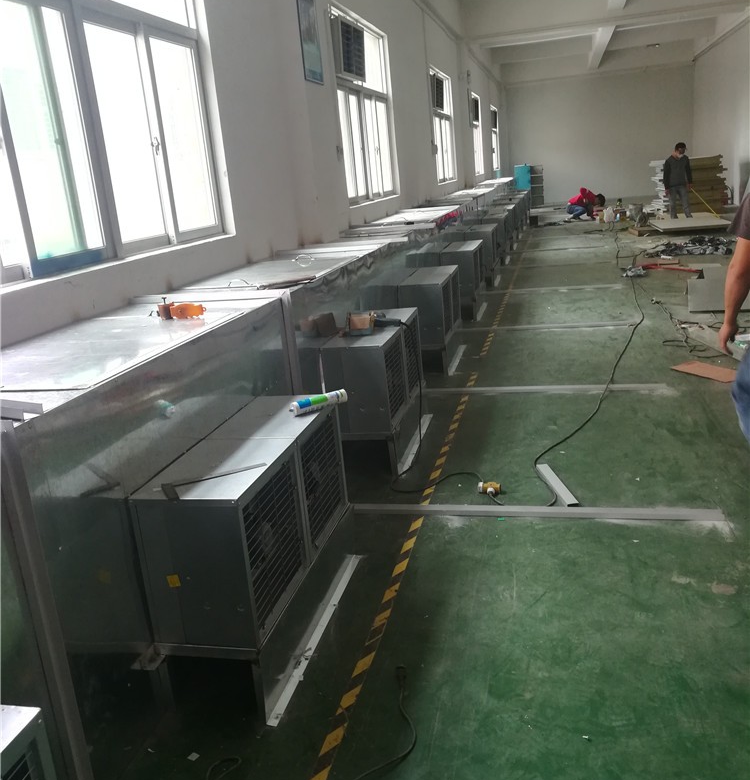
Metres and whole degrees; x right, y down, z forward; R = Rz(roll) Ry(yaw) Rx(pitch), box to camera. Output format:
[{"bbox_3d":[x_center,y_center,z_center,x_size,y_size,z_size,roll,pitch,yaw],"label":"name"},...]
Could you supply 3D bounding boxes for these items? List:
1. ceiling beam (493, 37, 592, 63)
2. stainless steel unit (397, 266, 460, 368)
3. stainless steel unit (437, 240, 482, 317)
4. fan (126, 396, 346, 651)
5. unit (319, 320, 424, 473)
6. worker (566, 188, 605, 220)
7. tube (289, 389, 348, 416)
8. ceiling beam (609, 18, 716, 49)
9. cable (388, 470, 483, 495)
[{"bbox_3d":[5.094,-10.381,23.006,2.948,0.402,0.233,-1,17,14],"label":"ceiling beam"},{"bbox_3d":[0.497,-0.596,6.356,0.355,0.745,1.020,-1,17,14],"label":"stainless steel unit"},{"bbox_3d":[1.002,-1.226,8.381,0.355,0.740,1.020,-1,17,14],"label":"stainless steel unit"},{"bbox_3d":[-0.438,0.434,2.830,0.359,0.534,1.061,-1,17,14],"label":"fan"},{"bbox_3d":[0.034,-0.034,4.709,0.359,0.772,1.061,-1,17,14],"label":"unit"},{"bbox_3d":[5.280,-4.656,18.794,0.920,0.770,0.550,-1,17,14],"label":"worker"},{"bbox_3d":[-0.227,0.047,3.038,0.233,0.050,0.050,-11,17,-18],"label":"tube"},{"bbox_3d":[8.463,-10.479,22.135,2.923,0.402,0.233,-1,17,14],"label":"ceiling beam"},{"bbox_3d":[0.335,0.475,3.996,0.480,0.030,0.240,-1,17,14],"label":"cable"}]

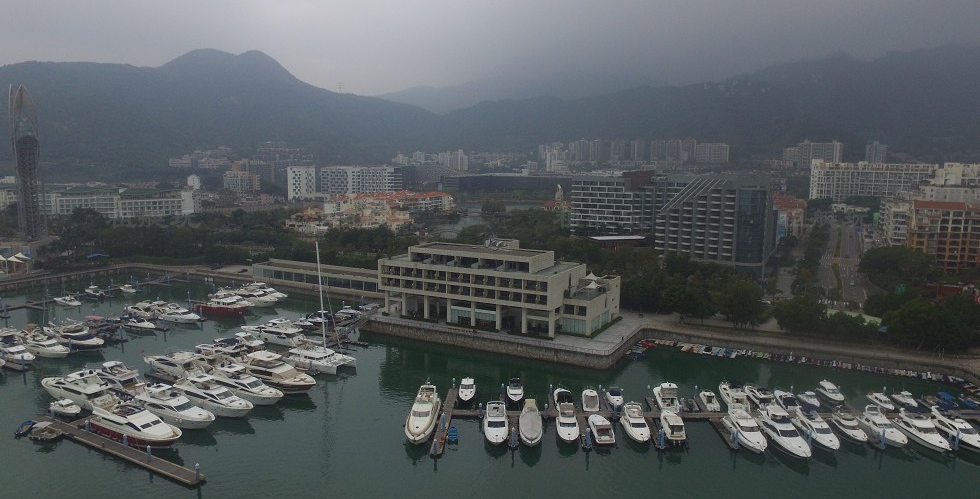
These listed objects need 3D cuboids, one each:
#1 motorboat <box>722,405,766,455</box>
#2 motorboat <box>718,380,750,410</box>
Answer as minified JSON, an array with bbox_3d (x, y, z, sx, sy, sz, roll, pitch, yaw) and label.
[{"bbox_3d":[39.280,27.220,86.780,3.900,4.950,12.300,0,6,0],"label":"motorboat"},{"bbox_3d":[48.476,28.617,113.614,4.000,4.600,10.800,1,7,5],"label":"motorboat"}]

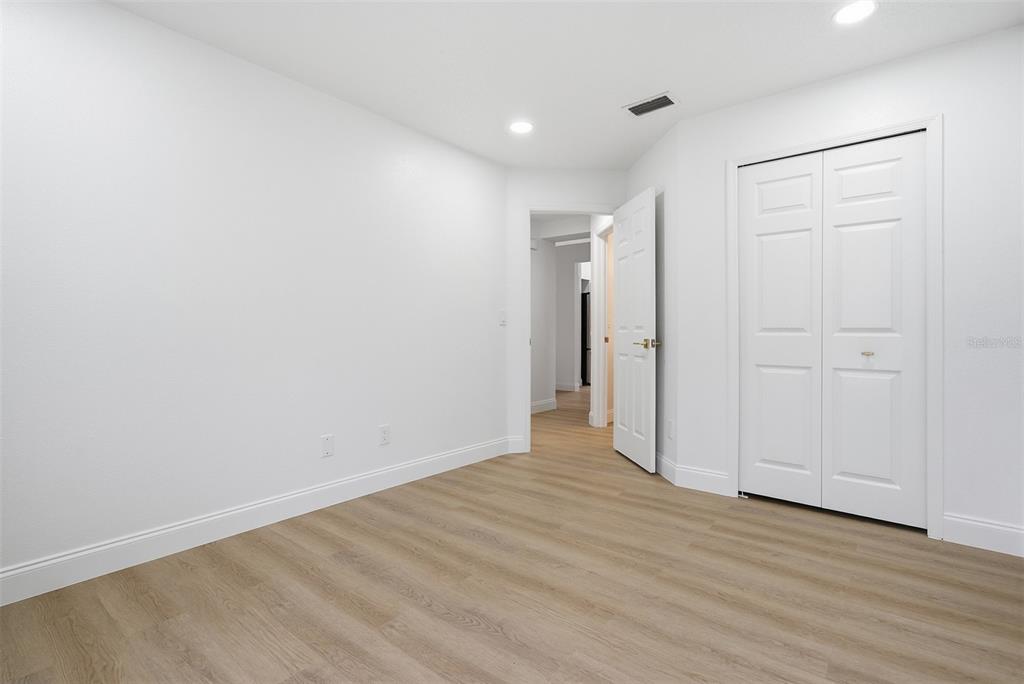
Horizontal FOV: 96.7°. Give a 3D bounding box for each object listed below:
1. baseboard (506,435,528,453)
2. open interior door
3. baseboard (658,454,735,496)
[{"bbox_3d":[0.049,0.870,3.867,0.188,0.150,0.028,0,1,-8],"label":"baseboard"},{"bbox_3d":[0.958,-0.078,3.584,0.040,2.030,0.692,0,1,-10],"label":"open interior door"},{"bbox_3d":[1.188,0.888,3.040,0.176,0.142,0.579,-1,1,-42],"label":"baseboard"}]

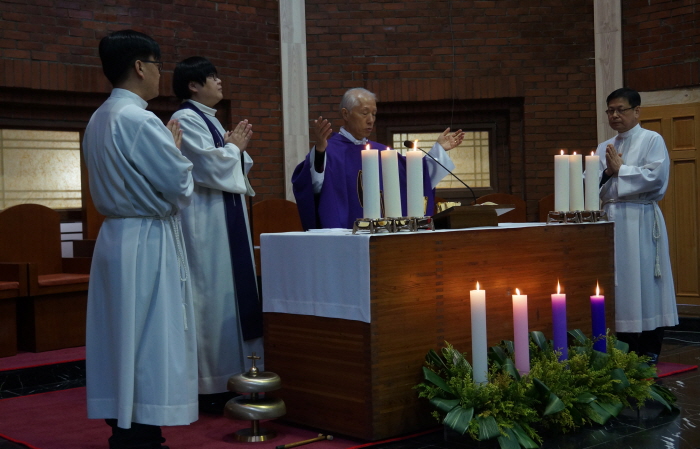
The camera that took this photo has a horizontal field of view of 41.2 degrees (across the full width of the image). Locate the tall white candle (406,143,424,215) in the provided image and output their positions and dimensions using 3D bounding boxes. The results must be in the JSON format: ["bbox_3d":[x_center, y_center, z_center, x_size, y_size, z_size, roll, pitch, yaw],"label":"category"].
[{"bbox_3d":[0.307,-0.192,4.384,0.078,0.322,0.078,-1,0,0],"label":"tall white candle"}]

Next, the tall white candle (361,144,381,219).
[{"bbox_3d":[0.096,-0.185,4.199,0.077,0.321,0.077,-3,1,-41],"label":"tall white candle"}]

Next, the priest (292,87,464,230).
[{"bbox_3d":[0.172,0.059,5.394,0.920,1.700,0.520,-3,2,-40],"label":"priest"}]

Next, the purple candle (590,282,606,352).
[{"bbox_3d":[1.241,0.531,4.646,0.068,0.370,0.068,-3,2,-40],"label":"purple candle"}]

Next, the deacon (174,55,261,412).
[{"bbox_3d":[-0.662,0.062,4.700,0.470,1.770,0.500,-1,2,12],"label":"deacon"}]

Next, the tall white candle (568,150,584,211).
[{"bbox_3d":[1.268,-0.237,5.218,0.077,0.323,0.077,-1,2,0],"label":"tall white candle"}]

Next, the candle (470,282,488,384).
[{"bbox_3d":[0.581,0.511,4.152,0.067,0.465,0.067,-3,2,-40],"label":"candle"}]

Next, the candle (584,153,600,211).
[{"bbox_3d":[1.371,-0.237,5.263,0.077,0.321,0.077,-1,2,0],"label":"candle"}]

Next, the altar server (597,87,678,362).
[{"bbox_3d":[1.782,0.011,5.859,0.530,1.710,0.430,0,2,36],"label":"altar server"}]

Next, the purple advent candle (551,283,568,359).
[{"bbox_3d":[0.995,0.490,4.413,0.070,0.358,0.070,-4,2,-41],"label":"purple advent candle"}]

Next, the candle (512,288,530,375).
[{"bbox_3d":[0.793,0.526,4.310,0.067,0.417,0.067,-3,2,-40],"label":"candle"}]

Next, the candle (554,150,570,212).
[{"bbox_3d":[1.169,-0.231,5.137,0.079,0.323,0.079,0,0,0],"label":"candle"}]

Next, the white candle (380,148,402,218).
[{"bbox_3d":[0.190,-0.189,4.281,0.077,0.324,0.077,-4,3,0],"label":"white candle"}]

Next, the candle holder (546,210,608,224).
[{"bbox_3d":[1.274,-0.037,5.227,0.395,0.065,0.130,-2,1,-41],"label":"candle holder"}]

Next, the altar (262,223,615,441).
[{"bbox_3d":[0.530,0.471,4.905,1.830,0.910,0.750,-3,2,-40],"label":"altar"}]

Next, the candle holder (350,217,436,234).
[{"bbox_3d":[0.203,0.007,4.291,0.400,0.068,0.130,-2,1,-41],"label":"candle holder"}]

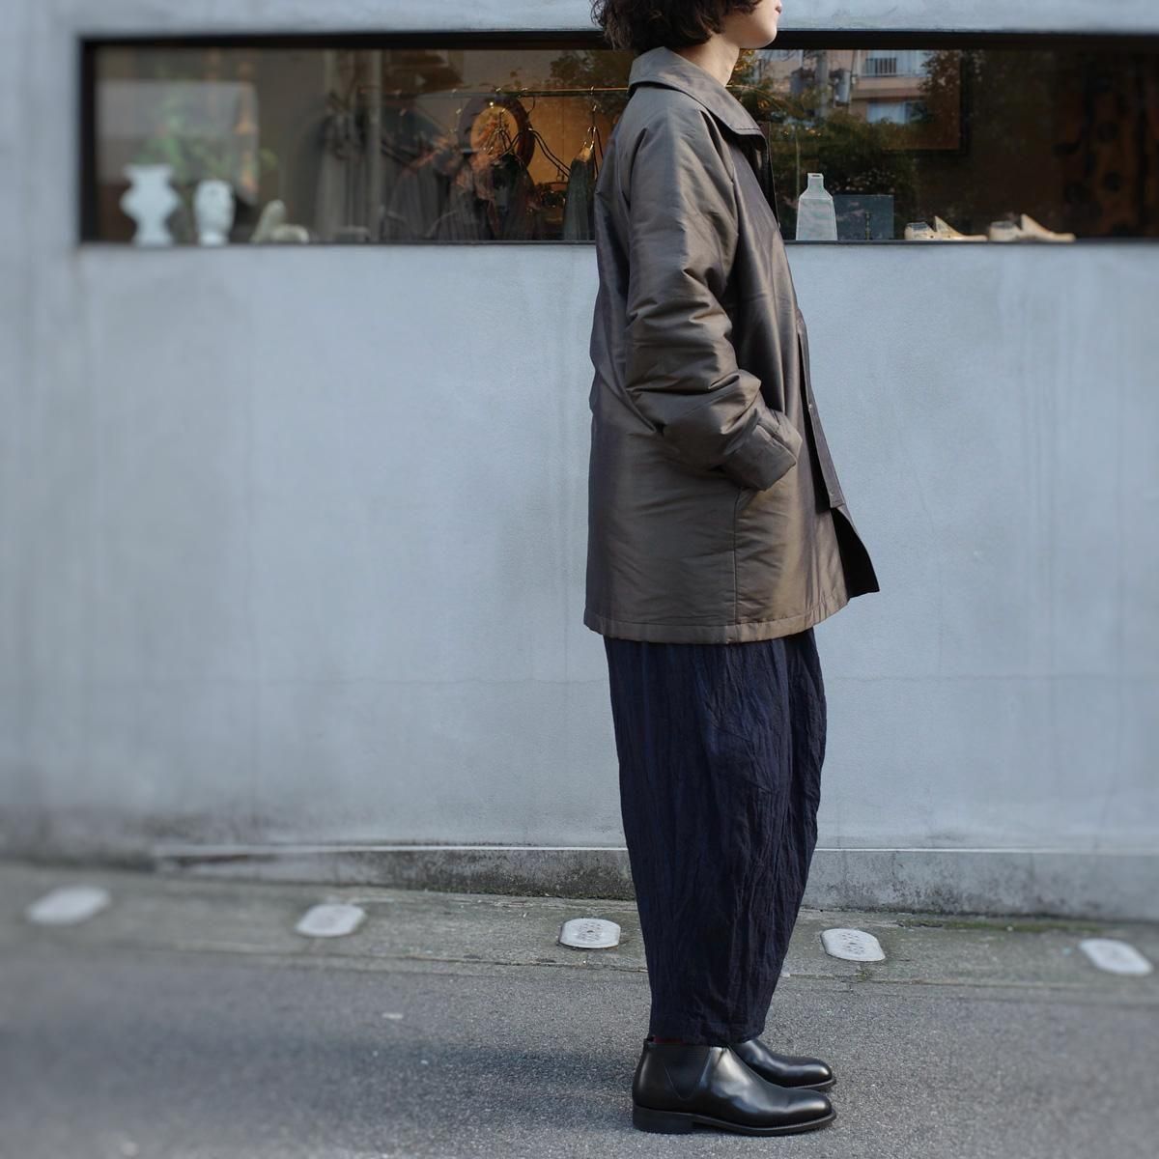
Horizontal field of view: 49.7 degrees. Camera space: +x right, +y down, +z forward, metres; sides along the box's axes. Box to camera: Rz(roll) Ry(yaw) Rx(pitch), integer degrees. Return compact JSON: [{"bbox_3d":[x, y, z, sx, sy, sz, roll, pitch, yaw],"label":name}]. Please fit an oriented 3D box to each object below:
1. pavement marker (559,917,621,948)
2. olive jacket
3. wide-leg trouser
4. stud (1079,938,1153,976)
[{"bbox_3d":[0.026,0.785,2.780,0.132,0.019,0.190,3,2,3],"label":"pavement marker"},{"bbox_3d":[0.224,-0.352,1.815,0.430,0.860,0.530,0,1,2],"label":"olive jacket"},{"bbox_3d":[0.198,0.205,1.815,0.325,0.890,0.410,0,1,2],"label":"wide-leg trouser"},{"bbox_3d":[1.184,0.831,2.760,0.132,0.019,0.190,3,2,3],"label":"stud"}]

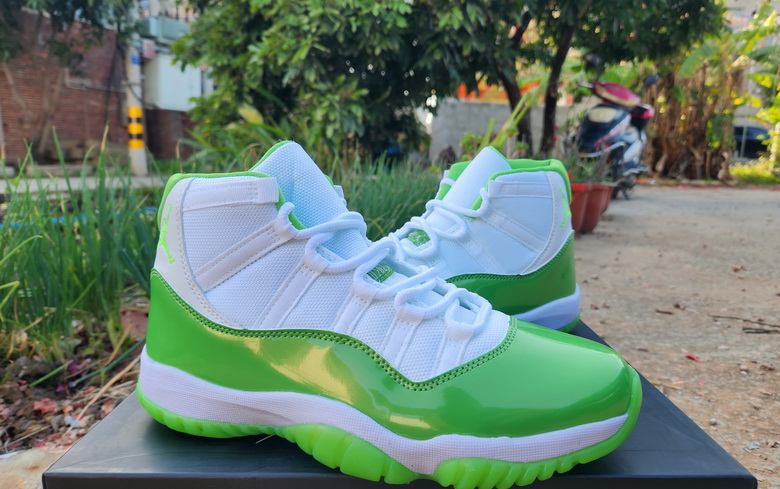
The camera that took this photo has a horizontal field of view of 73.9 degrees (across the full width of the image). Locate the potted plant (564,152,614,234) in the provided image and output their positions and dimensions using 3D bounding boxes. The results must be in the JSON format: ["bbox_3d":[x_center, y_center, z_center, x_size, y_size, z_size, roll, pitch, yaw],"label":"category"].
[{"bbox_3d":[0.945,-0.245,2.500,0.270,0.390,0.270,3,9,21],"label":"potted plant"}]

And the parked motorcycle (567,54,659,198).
[{"bbox_3d":[1.980,-0.950,4.400,0.700,1.160,1.760,7,11,38],"label":"parked motorcycle"}]

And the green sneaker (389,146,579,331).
[{"bbox_3d":[0.033,0.007,0.453,0.300,0.172,0.115,-2,9,-11],"label":"green sneaker"}]

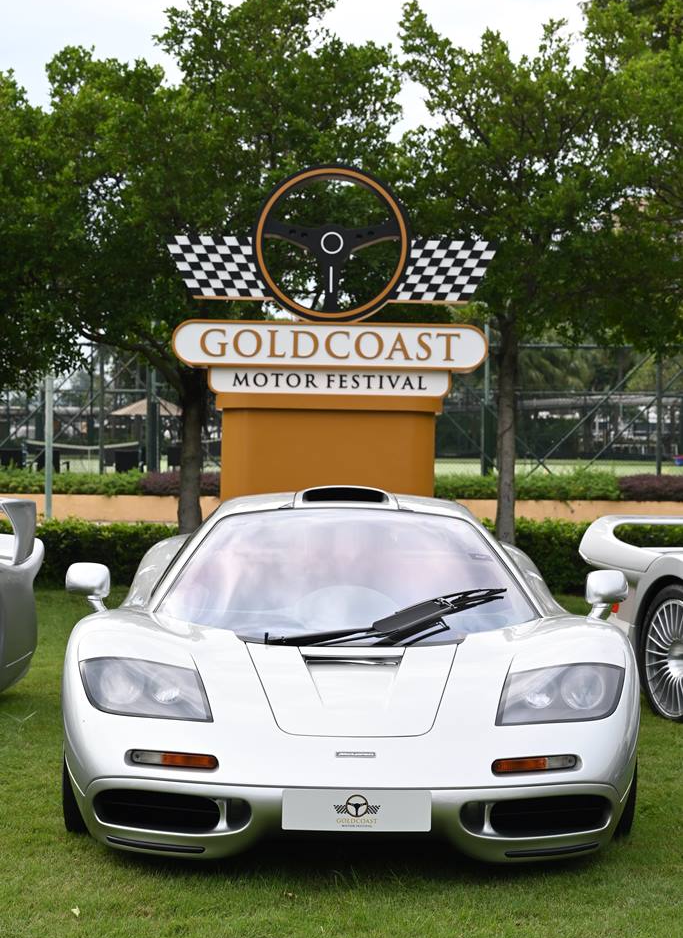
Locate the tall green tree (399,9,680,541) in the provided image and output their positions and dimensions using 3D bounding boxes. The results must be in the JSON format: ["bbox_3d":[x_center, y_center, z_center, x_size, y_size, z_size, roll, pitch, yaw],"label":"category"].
[{"bbox_3d":[1.553,-1.305,14.800,2.400,4.700,2.400,1,1,0],"label":"tall green tree"}]

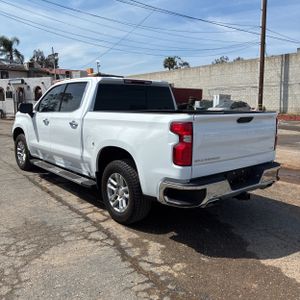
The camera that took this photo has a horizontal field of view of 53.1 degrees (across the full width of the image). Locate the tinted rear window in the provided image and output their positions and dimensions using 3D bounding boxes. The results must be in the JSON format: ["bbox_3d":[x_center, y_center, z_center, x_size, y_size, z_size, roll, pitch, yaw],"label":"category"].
[{"bbox_3d":[-0.185,-0.810,4.785,1.600,0.430,0.090,-6,11,-39],"label":"tinted rear window"}]

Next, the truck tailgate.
[{"bbox_3d":[1.001,-0.102,3.430,1.580,0.640,0.100,-6,11,-39],"label":"truck tailgate"}]

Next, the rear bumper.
[{"bbox_3d":[0.971,0.346,3.526,1.980,0.260,0.400,-6,11,-39],"label":"rear bumper"}]

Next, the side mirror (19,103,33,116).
[{"bbox_3d":[-2.250,-0.735,5.494,0.260,0.240,0.160,-6,11,-39],"label":"side mirror"}]

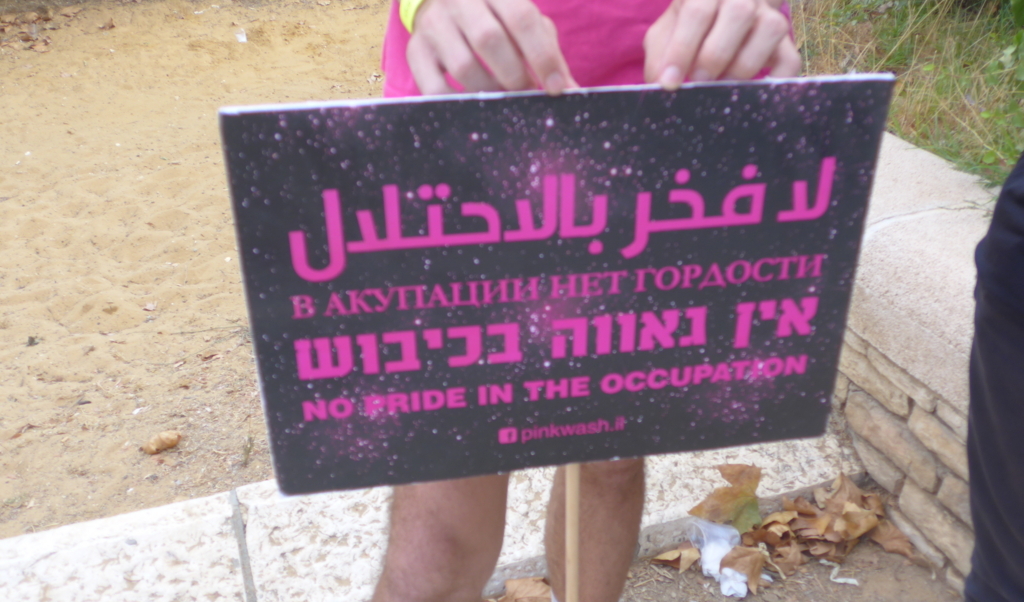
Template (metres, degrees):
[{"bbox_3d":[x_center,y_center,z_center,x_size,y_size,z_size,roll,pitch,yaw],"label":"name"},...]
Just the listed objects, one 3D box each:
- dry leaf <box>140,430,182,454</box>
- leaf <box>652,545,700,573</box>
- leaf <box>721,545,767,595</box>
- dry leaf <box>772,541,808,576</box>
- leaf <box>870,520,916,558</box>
[{"bbox_3d":[-0.644,0.257,1.899,0.070,0.029,0.032,-18,32,-28],"label":"dry leaf"},{"bbox_3d":[0.264,0.415,1.663,0.077,0.036,0.045,-2,28,0],"label":"leaf"},{"bbox_3d":[0.361,0.422,1.621,0.066,0.058,0.053,-2,28,0],"label":"leaf"},{"bbox_3d":[0.447,0.412,1.657,0.060,0.038,0.052,-2,28,0],"label":"dry leaf"},{"bbox_3d":[0.625,0.390,1.701,0.080,0.030,0.058,16,33,31],"label":"leaf"}]

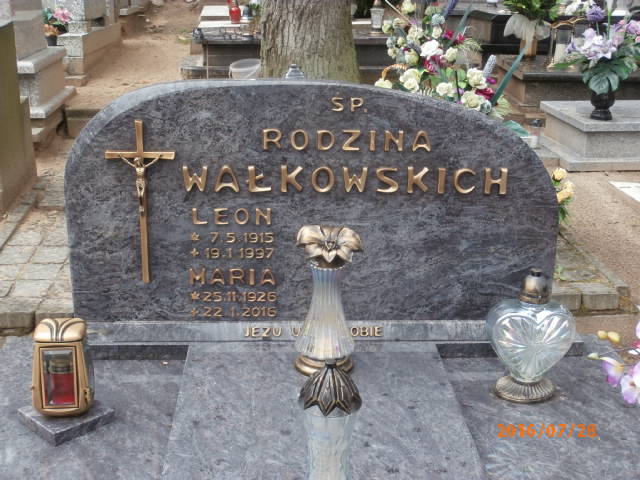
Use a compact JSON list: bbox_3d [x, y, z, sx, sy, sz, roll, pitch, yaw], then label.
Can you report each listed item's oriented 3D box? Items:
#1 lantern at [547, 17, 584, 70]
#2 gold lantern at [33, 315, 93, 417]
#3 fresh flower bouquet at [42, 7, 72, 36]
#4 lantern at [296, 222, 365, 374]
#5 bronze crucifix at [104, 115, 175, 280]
[{"bbox_3d":[2.171,-1.732,7.700,0.260,0.440,0.250,-1,19,-3],"label":"lantern"},{"bbox_3d":[-0.451,0.217,1.514,0.097,0.158,0.092,-4,19,-11],"label":"gold lantern"},{"bbox_3d":[-2.265,-1.886,7.500,0.250,0.250,0.220,-1,19,-3],"label":"fresh flower bouquet"},{"bbox_3d":[0.015,0.114,1.690,0.130,0.280,0.128,-1,19,-3],"label":"lantern"},{"bbox_3d":[-0.355,-0.071,1.734,0.138,0.333,0.034,-1,14,-3],"label":"bronze crucifix"}]

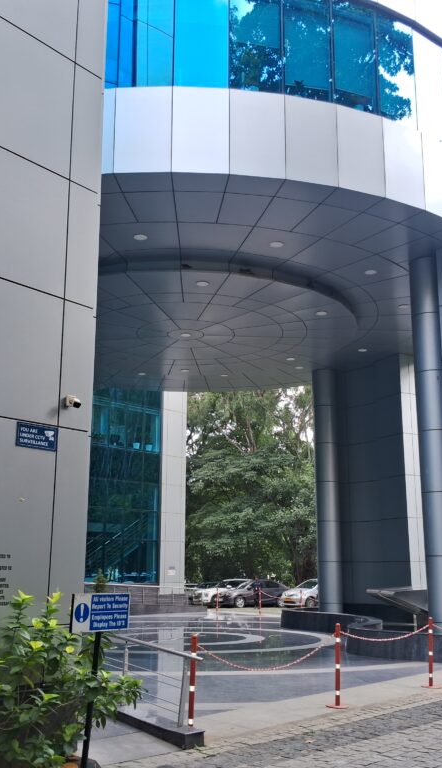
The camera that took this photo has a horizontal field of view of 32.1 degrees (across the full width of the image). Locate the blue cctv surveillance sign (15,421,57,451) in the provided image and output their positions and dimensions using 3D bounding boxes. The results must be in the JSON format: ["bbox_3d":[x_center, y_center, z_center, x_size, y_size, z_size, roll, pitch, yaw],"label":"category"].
[{"bbox_3d":[-1.575,0.457,6.630,0.020,0.206,0.423,-11,-18,39],"label":"blue cctv surveillance sign"}]

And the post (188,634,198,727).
[{"bbox_3d":[-0.268,2.887,7.342,0.280,0.945,0.280,0,-14,-2],"label":"post"}]

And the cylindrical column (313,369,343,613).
[{"bbox_3d":[3.308,3.364,23.991,0.670,7.744,0.670,-2,-14,8],"label":"cylindrical column"}]

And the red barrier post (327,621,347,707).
[{"bbox_3d":[1.408,3.383,9.258,0.280,0.945,0.280,-2,-14,8],"label":"red barrier post"}]

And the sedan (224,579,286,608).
[{"bbox_3d":[1.930,11.712,43.053,4.420,1.480,1.700,6,-15,-24],"label":"sedan"}]

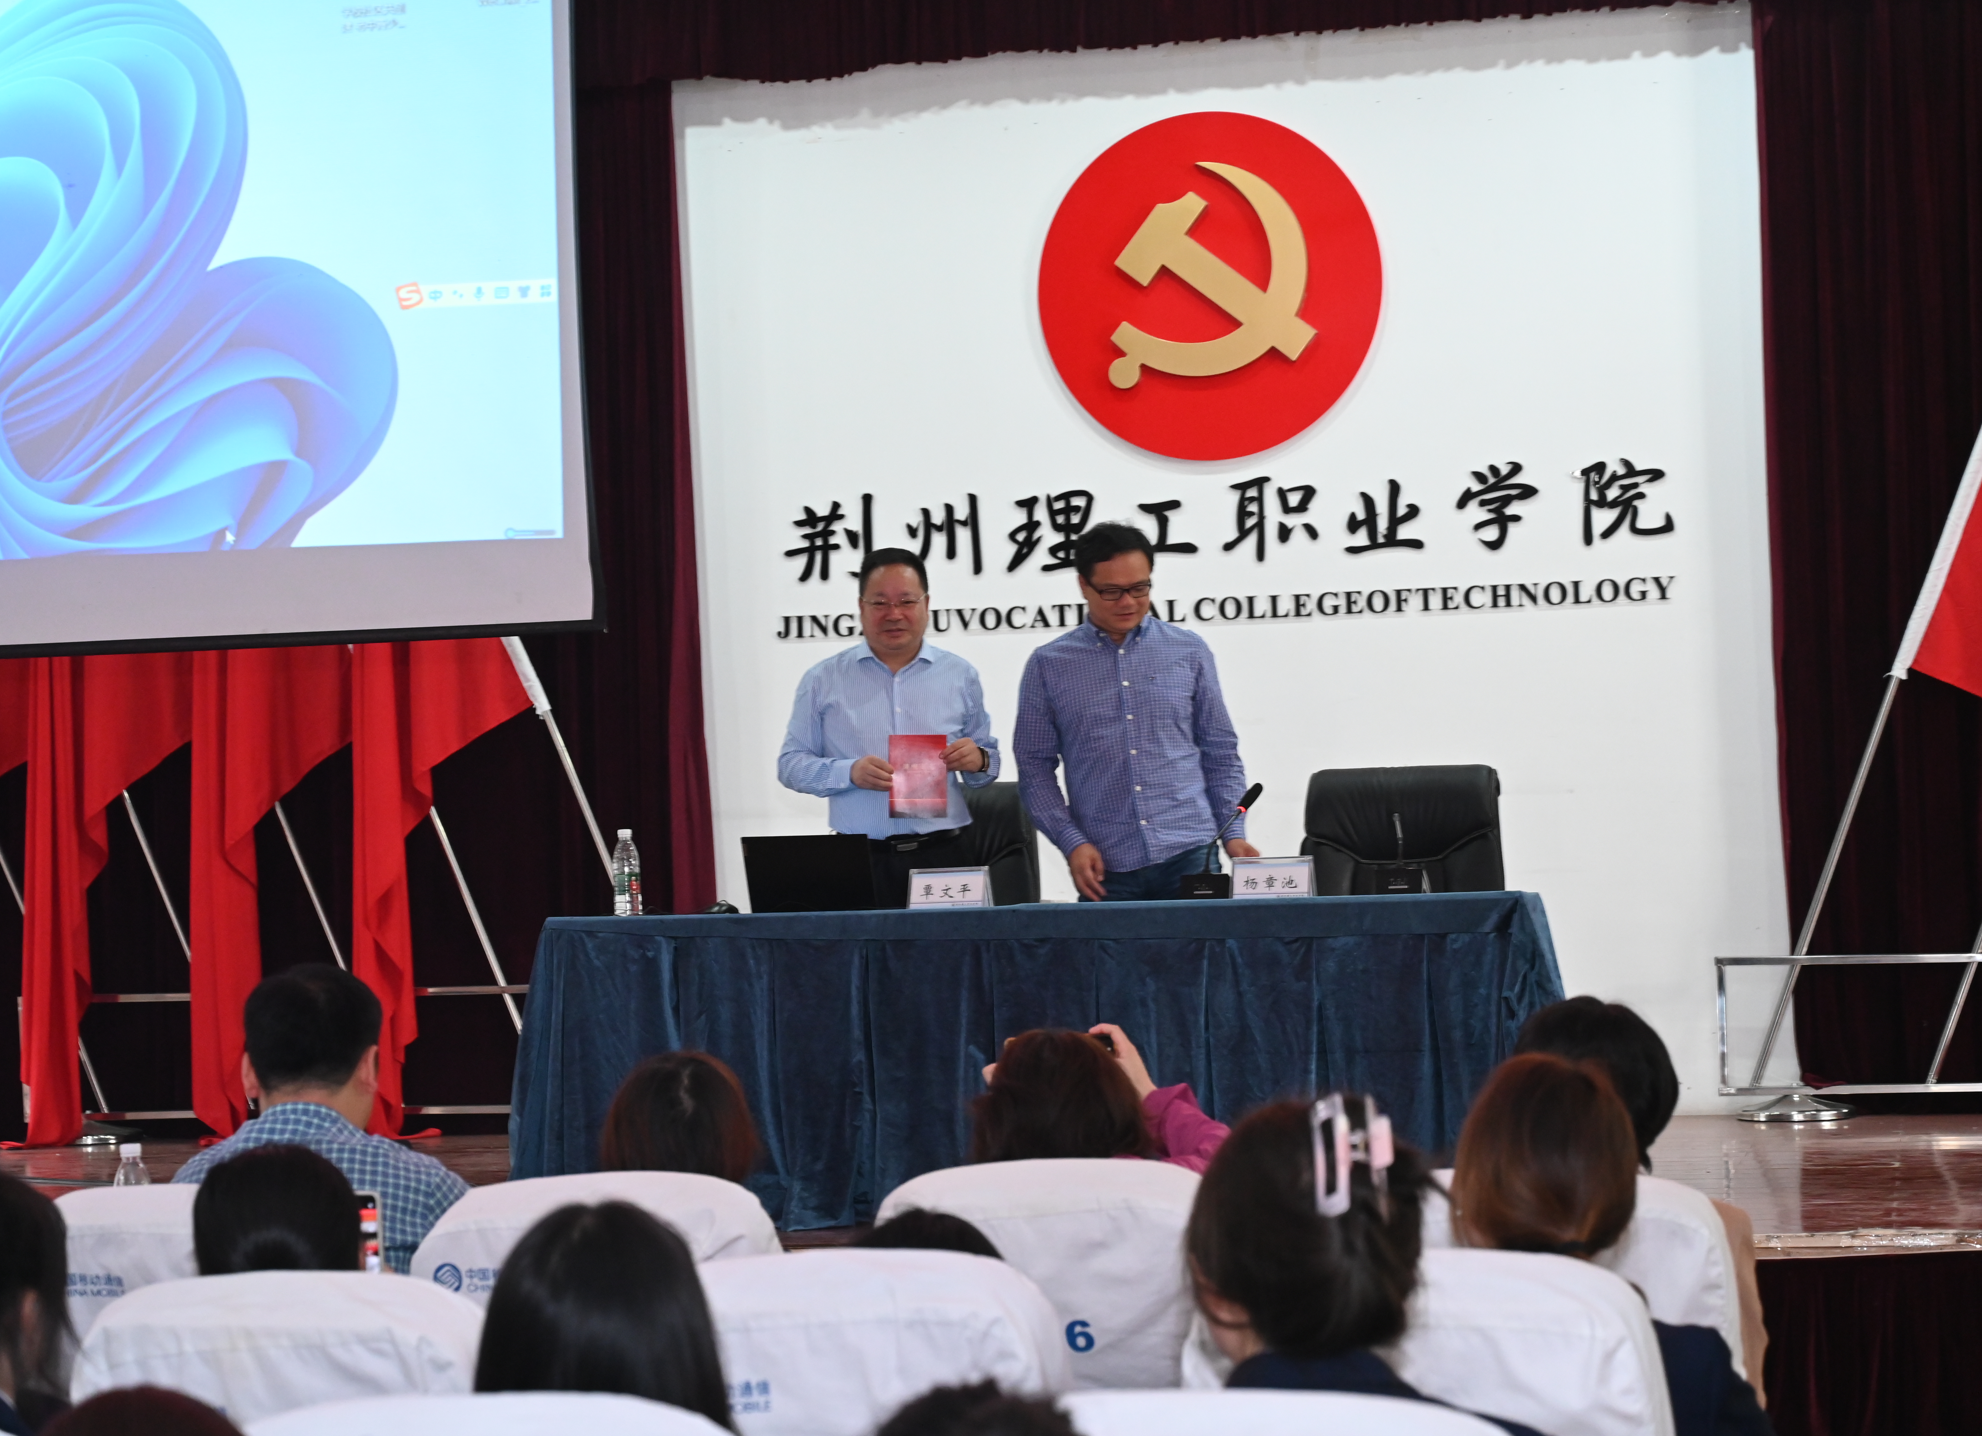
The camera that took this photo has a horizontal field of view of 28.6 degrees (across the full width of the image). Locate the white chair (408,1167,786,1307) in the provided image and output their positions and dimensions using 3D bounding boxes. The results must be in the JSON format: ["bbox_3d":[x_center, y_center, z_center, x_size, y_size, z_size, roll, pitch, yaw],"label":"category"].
[{"bbox_3d":[-0.427,1.073,5.029,0.550,1.000,0.650,-2,-3,9],"label":"white chair"}]

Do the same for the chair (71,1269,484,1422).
[{"bbox_3d":[-0.638,1.059,4.079,0.550,1.000,0.650,-2,-3,9],"label":"chair"}]

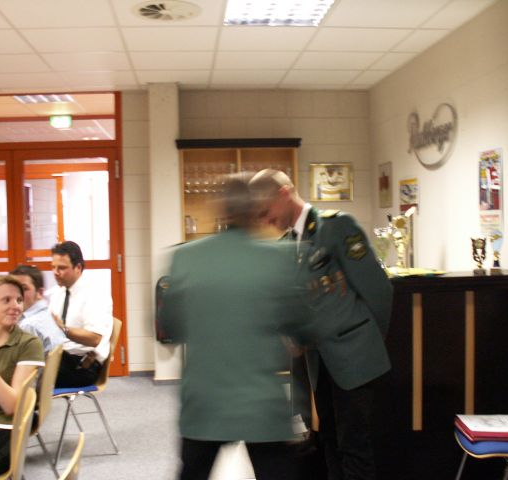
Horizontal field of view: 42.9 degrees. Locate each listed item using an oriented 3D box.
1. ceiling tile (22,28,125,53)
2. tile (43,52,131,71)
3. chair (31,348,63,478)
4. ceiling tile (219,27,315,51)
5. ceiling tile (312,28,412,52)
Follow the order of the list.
[{"bbox_3d":[-1.150,-1.290,4.155,0.620,0.020,0.620,-2,2,-6],"label":"ceiling tile"},{"bbox_3d":[-1.202,-1.301,4.711,0.615,0.020,0.615,-2,3,-6],"label":"tile"},{"bbox_3d":[-1.223,0.991,3.231,0.540,0.846,0.490,-2,3,-8],"label":"chair"},{"bbox_3d":[0.077,-1.337,4.287,0.620,0.020,0.620,-2,2,-6],"label":"ceiling tile"},{"bbox_3d":[0.694,-1.350,4.353,0.620,0.020,0.620,-2,2,-6],"label":"ceiling tile"}]

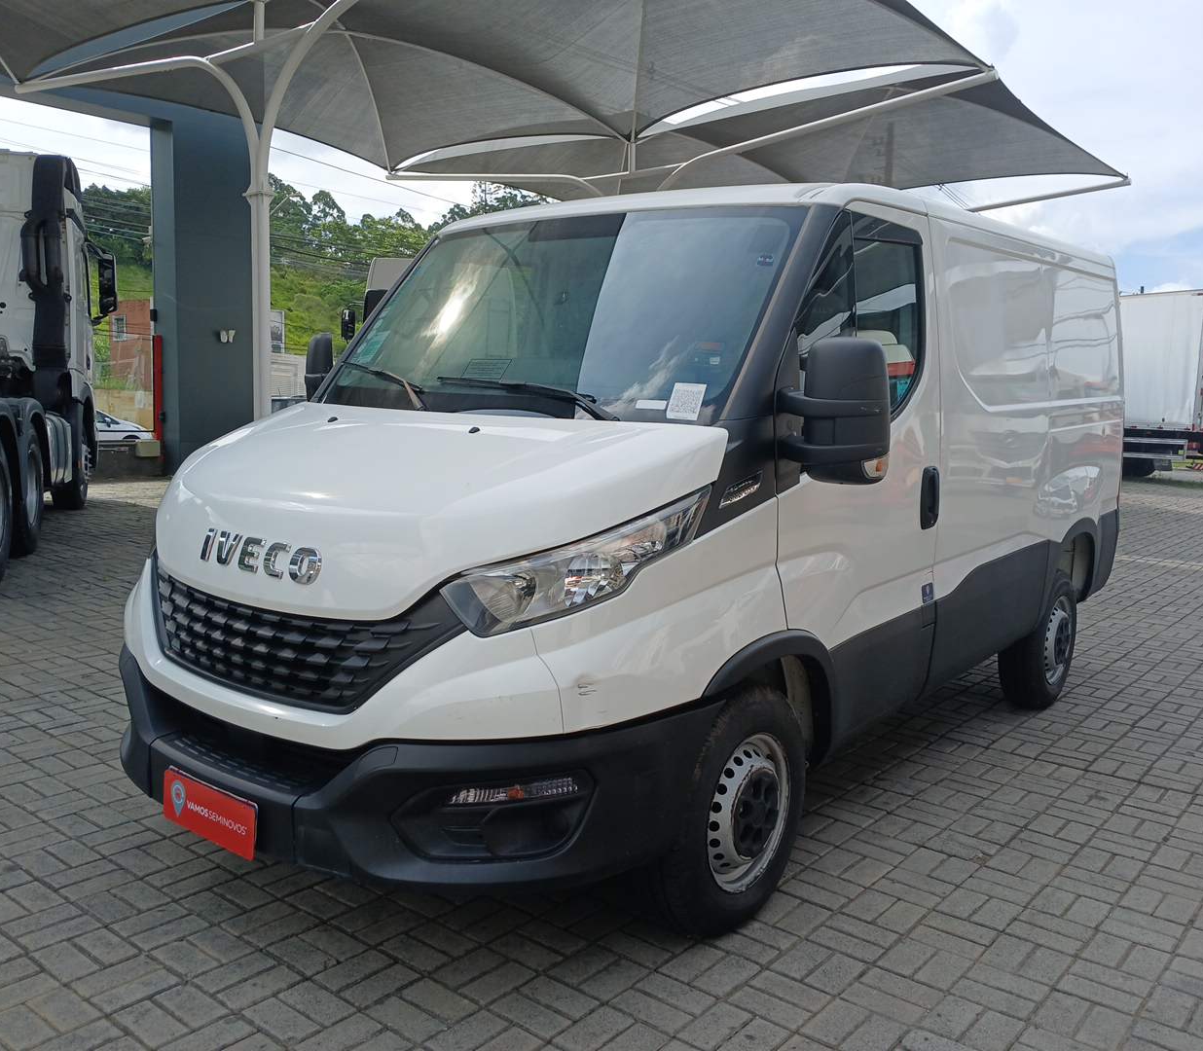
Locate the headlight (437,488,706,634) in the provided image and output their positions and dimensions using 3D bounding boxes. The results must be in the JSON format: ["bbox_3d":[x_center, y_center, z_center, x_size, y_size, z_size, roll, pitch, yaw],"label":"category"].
[{"bbox_3d":[-0.044,0.092,2.522,0.360,0.340,0.660,8,12,38],"label":"headlight"}]

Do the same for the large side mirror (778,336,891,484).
[{"bbox_3d":[0.580,-0.290,2.668,0.260,0.370,0.150,8,12,38],"label":"large side mirror"}]

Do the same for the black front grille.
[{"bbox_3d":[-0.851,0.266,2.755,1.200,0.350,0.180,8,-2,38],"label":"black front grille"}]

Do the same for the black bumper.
[{"bbox_3d":[-0.726,0.558,2.963,1.960,0.430,0.850,8,12,38],"label":"black bumper"}]

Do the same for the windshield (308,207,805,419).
[{"bbox_3d":[-0.218,-0.699,3.387,1.740,0.880,0.190,8,-29,38],"label":"windshield"}]

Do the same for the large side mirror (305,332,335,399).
[{"bbox_3d":[-1.107,-0.552,4.088,0.260,0.370,0.150,8,12,38],"label":"large side mirror"}]

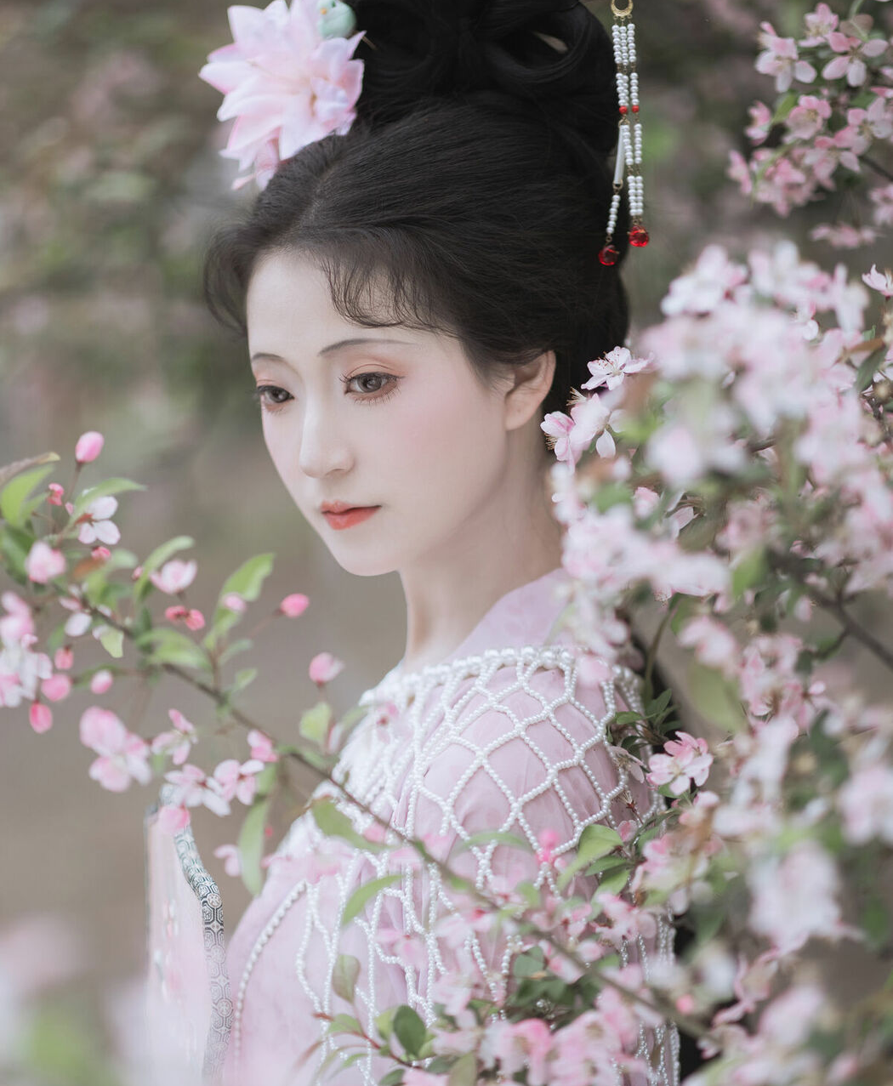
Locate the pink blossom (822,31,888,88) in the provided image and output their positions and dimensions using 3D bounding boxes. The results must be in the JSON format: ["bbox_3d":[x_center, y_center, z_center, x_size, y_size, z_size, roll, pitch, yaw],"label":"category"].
[{"bbox_3d":[0.226,-0.268,1.750,0.037,0.031,0.021,0,2,0],"label":"pink blossom"}]

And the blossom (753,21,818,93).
[{"bbox_3d":[0.187,-0.269,1.750,0.034,0.038,0.026,0,2,11],"label":"blossom"}]

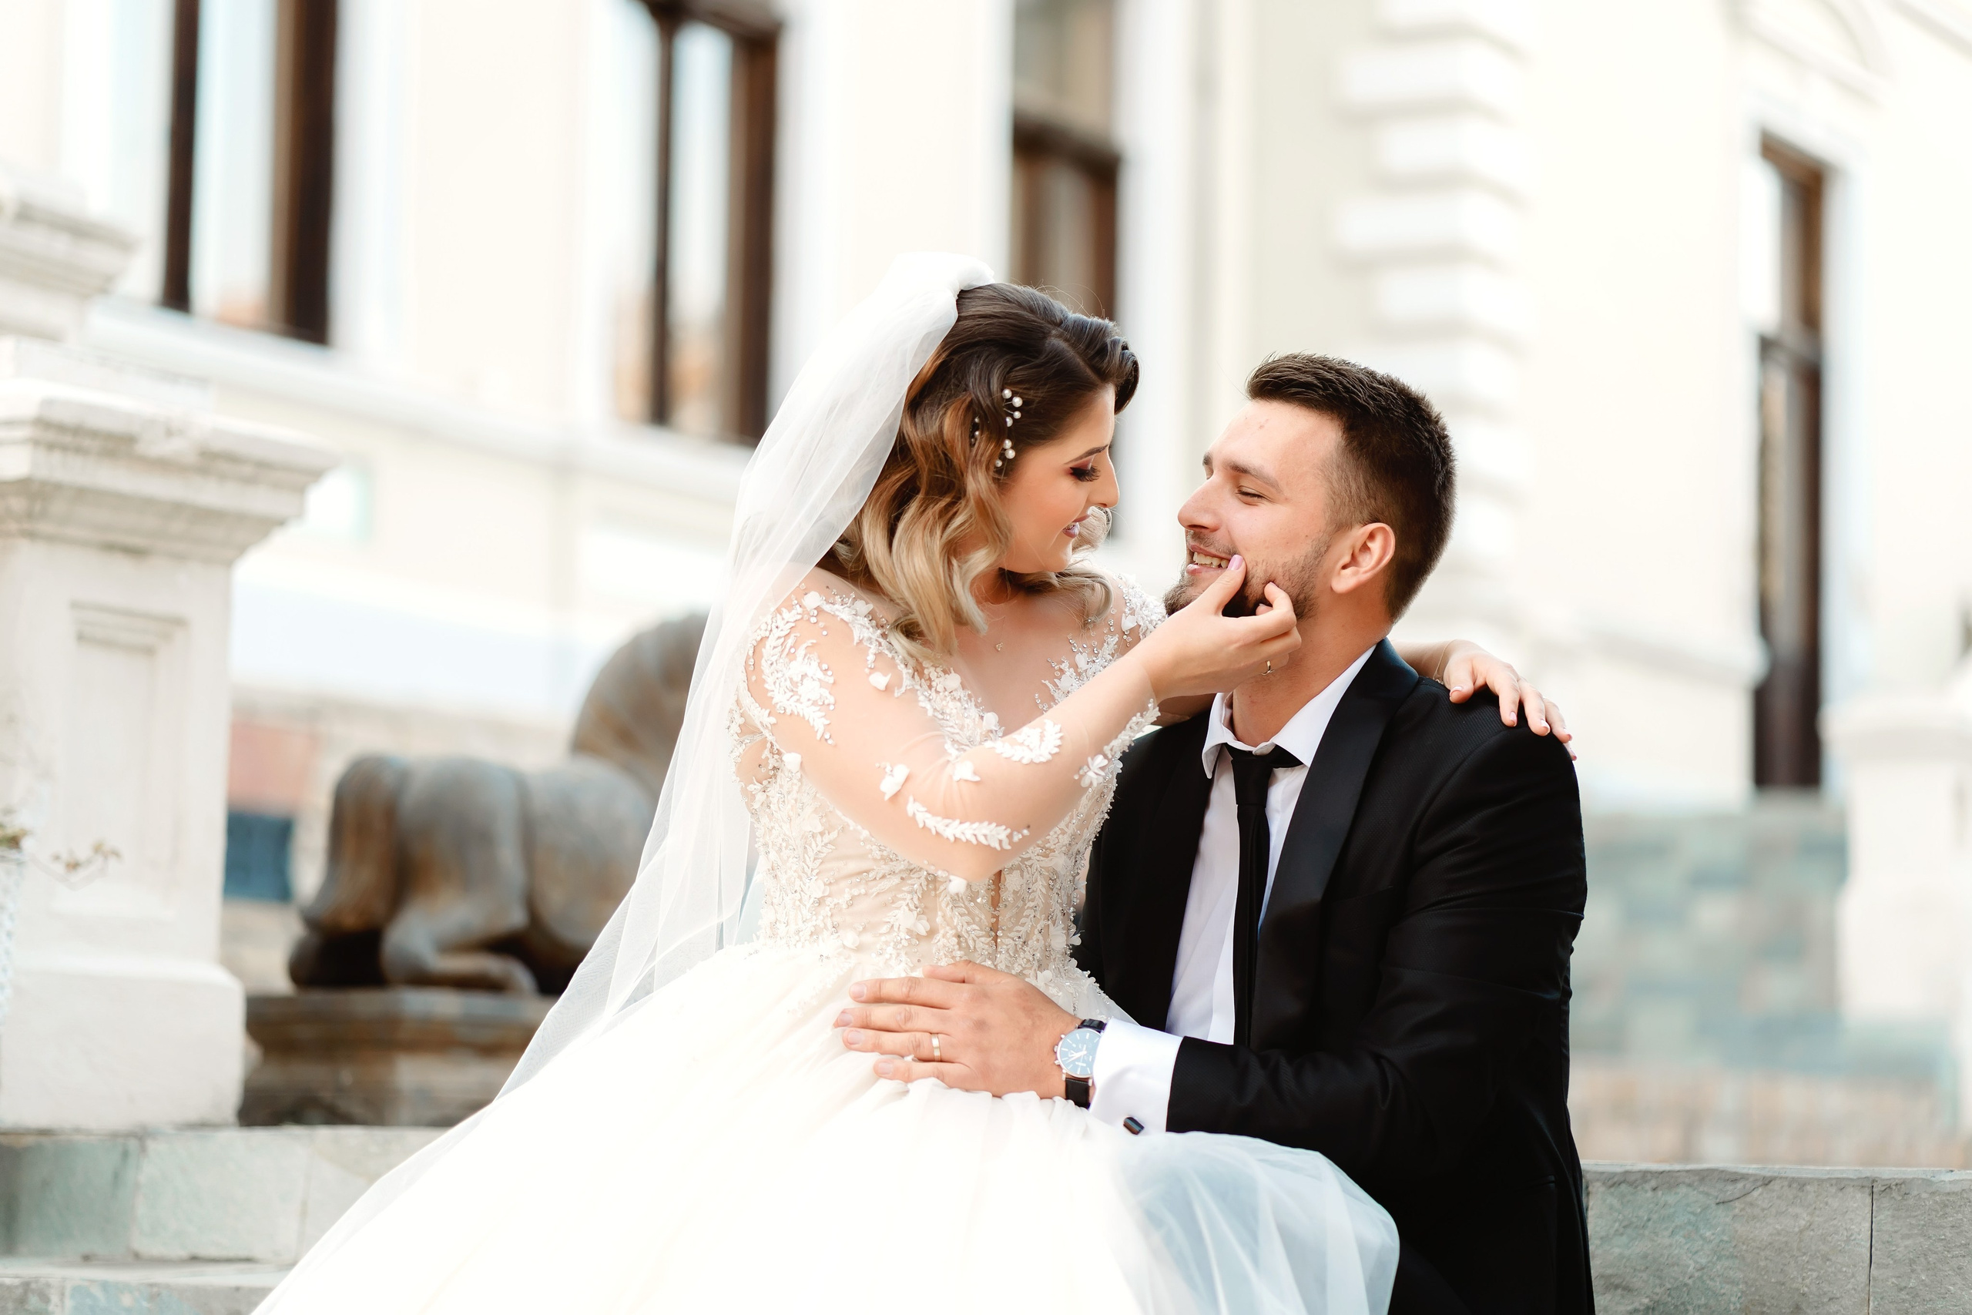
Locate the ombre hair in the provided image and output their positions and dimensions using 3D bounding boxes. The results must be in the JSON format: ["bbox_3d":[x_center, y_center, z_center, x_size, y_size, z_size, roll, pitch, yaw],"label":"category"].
[{"bbox_3d":[-0.003,-0.142,3.630,0.240,0.295,0.230,7,-3,21],"label":"ombre hair"}]

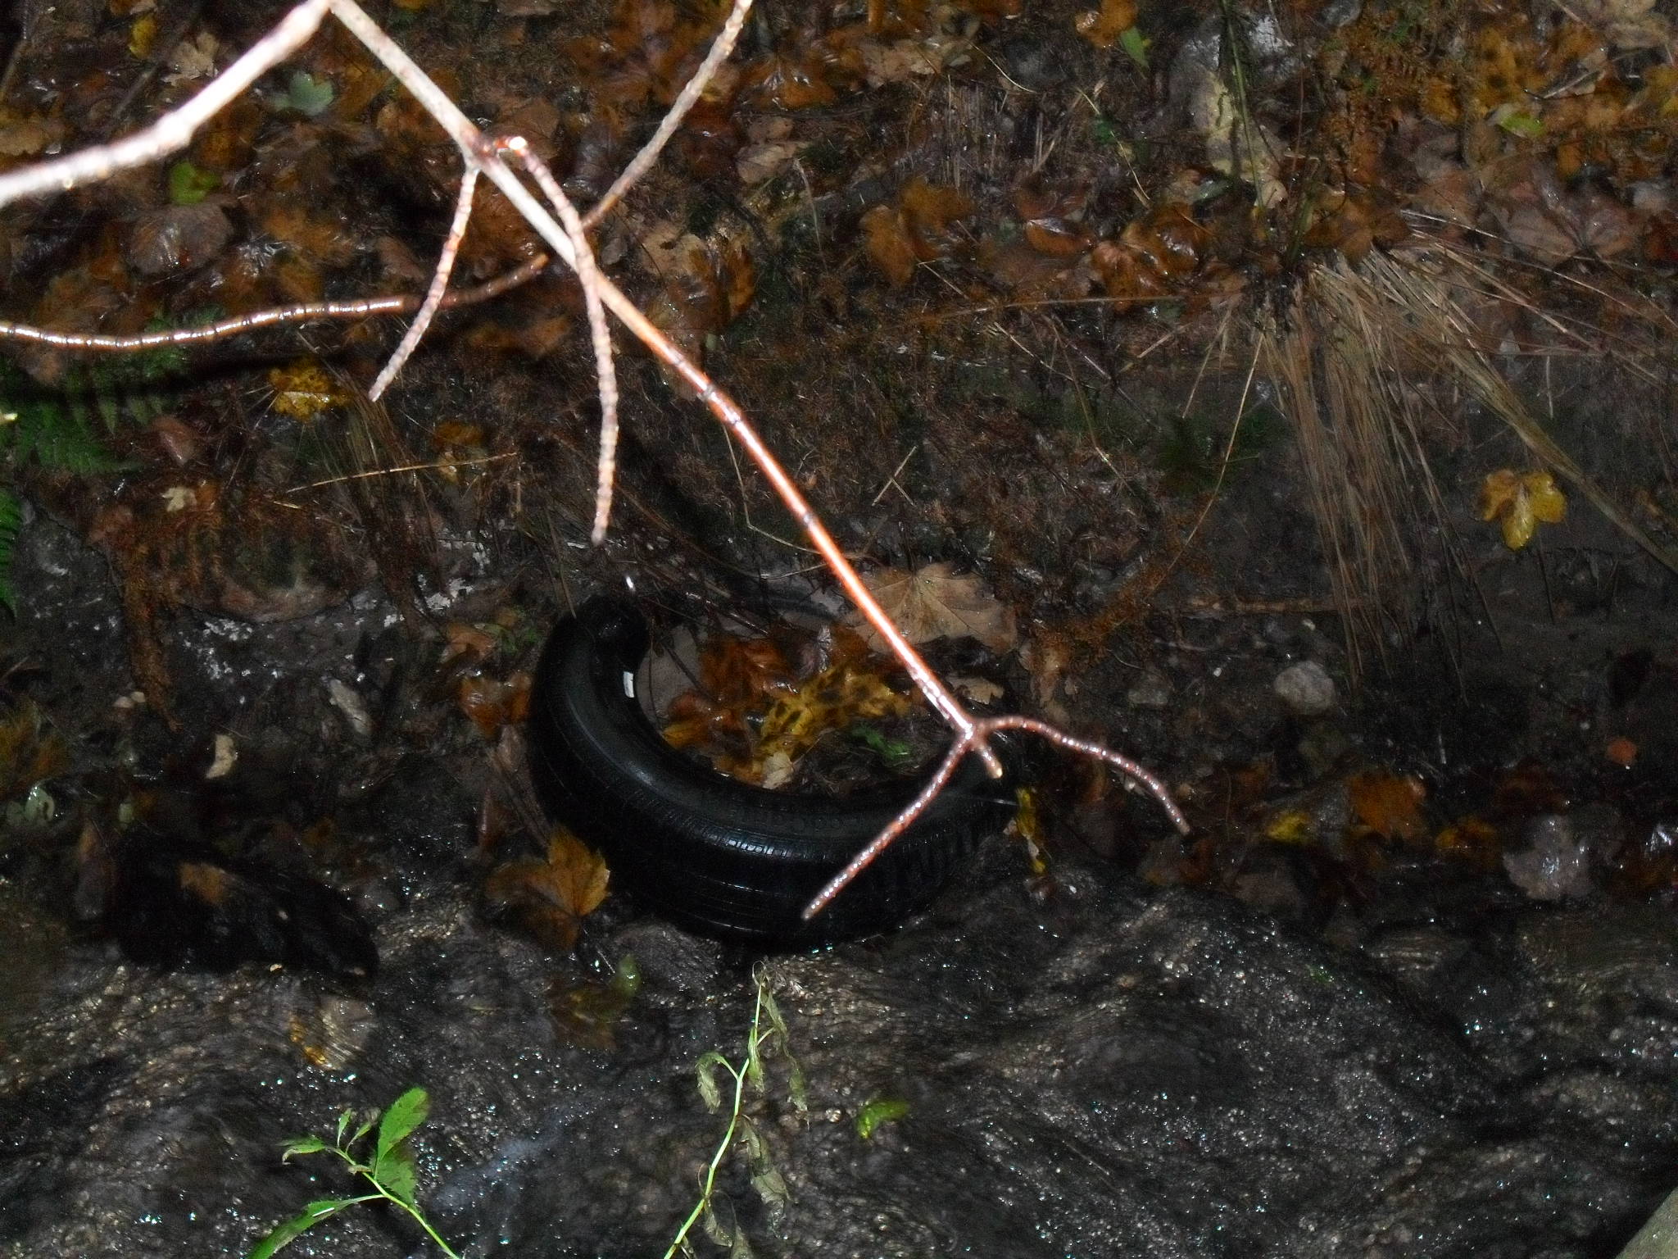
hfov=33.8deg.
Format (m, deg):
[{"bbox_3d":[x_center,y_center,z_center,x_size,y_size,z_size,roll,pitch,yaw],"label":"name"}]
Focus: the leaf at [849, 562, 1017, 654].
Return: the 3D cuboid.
[{"bbox_3d":[0.120,-0.028,3.540,0.215,0.030,0.145,0,57,0],"label":"leaf"}]

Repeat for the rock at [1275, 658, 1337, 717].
[{"bbox_3d":[0.584,0.073,3.460,0.080,0.062,0.070,4,33,0],"label":"rock"}]

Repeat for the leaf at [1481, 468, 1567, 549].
[{"bbox_3d":[0.859,-0.152,3.470,0.106,0.103,0.025,0,-3,0],"label":"leaf"}]

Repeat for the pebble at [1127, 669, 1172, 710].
[{"bbox_3d":[0.387,0.074,3.460,0.056,0.042,0.050,4,33,0],"label":"pebble"}]

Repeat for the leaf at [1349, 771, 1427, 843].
[{"bbox_3d":[0.657,0.213,3.310,0.094,0.025,0.092,0,60,0],"label":"leaf"}]

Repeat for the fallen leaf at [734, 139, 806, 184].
[{"bbox_3d":[-0.093,-0.647,3.820,0.097,0.025,0.072,0,60,0],"label":"fallen leaf"}]

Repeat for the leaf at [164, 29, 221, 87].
[{"bbox_3d":[-0.938,-0.827,4.000,0.080,0.020,0.080,-5,59,-5],"label":"leaf"}]

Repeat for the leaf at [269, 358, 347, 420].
[{"bbox_3d":[-0.698,-0.315,3.630,0.103,0.025,0.085,0,74,0],"label":"leaf"}]

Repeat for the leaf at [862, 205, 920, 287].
[{"bbox_3d":[0.068,-0.520,3.740,0.075,0.025,0.120,-16,61,-11],"label":"leaf"}]

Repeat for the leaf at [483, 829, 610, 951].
[{"bbox_3d":[-0.335,0.298,3.170,0.145,0.040,0.142,0,72,0],"label":"leaf"}]

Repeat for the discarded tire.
[{"bbox_3d":[-0.064,0.128,3.320,0.600,0.175,0.600,9,37,0],"label":"discarded tire"}]

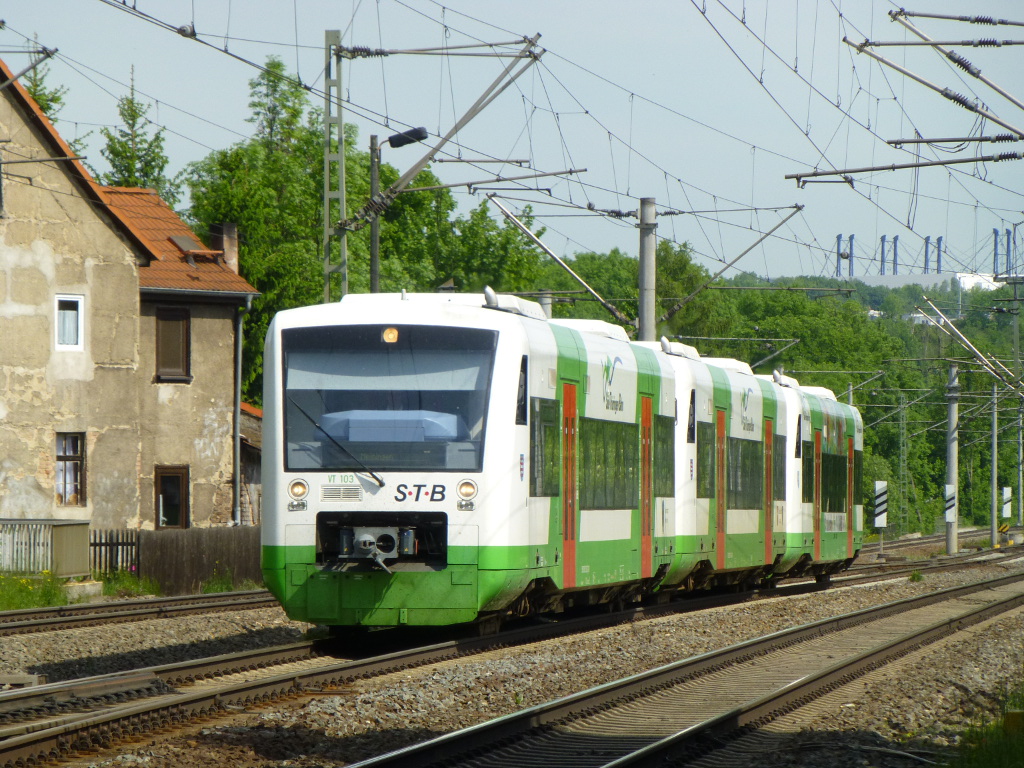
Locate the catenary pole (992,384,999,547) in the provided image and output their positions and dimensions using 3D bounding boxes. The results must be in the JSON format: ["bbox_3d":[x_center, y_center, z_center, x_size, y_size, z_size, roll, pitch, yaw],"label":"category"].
[{"bbox_3d":[23.500,3.961,358.000,0.280,7.900,0.280,0,-1,6],"label":"catenary pole"}]

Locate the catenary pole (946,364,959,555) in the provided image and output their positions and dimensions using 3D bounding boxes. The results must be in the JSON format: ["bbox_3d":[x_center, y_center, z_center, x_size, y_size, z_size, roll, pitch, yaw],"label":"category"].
[{"bbox_3d":[18.851,3.229,315.000,0.480,8.100,0.480,0,-1,6],"label":"catenary pole"}]

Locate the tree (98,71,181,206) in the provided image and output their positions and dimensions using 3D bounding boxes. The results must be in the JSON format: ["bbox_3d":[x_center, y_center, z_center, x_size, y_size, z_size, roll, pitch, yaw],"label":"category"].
[{"bbox_3d":[-8.267,-1.176,159.903,4.300,11.400,4.300,0,-1,0],"label":"tree"}]

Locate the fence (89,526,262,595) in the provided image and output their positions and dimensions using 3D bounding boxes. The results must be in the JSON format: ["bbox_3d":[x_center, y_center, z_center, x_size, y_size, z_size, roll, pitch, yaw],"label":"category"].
[{"bbox_3d":[-5.500,2.970,122.500,0.100,1.100,15.000,0,-1,8],"label":"fence"}]

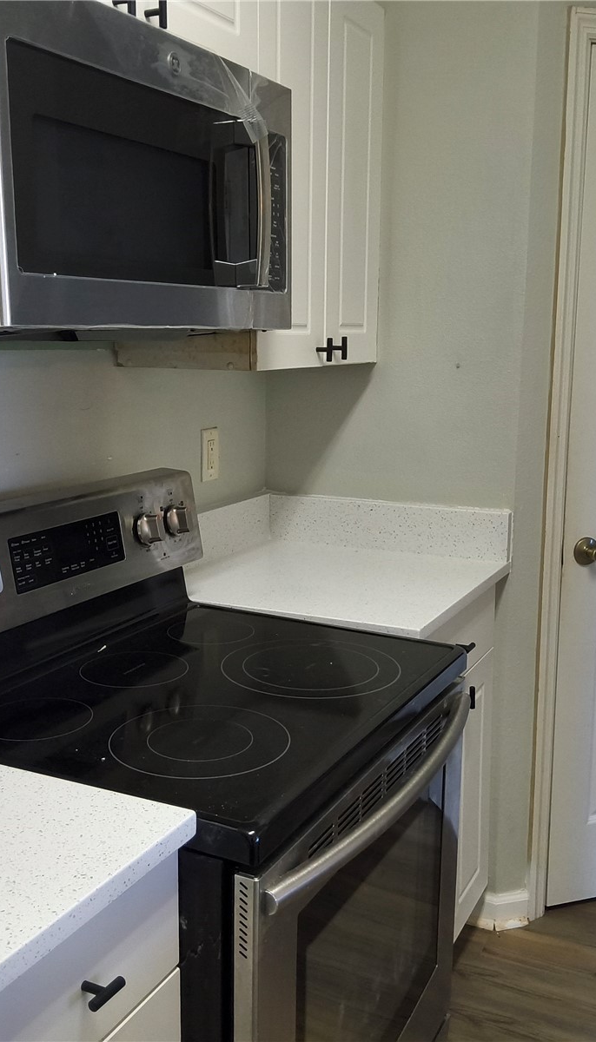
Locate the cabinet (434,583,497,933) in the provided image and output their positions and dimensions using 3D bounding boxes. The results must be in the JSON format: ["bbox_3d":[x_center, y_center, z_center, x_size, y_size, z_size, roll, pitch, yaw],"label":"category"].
[{"bbox_3d":[0.055,0.584,2.253,0.607,0.890,0.609,5,12,25],"label":"cabinet"}]

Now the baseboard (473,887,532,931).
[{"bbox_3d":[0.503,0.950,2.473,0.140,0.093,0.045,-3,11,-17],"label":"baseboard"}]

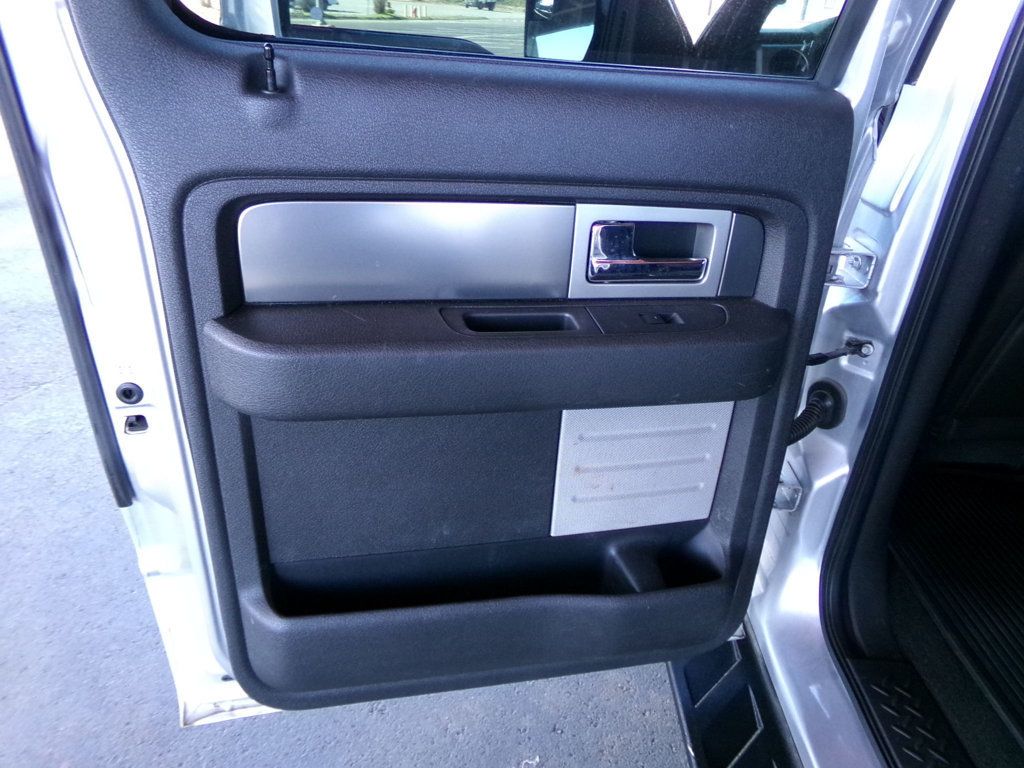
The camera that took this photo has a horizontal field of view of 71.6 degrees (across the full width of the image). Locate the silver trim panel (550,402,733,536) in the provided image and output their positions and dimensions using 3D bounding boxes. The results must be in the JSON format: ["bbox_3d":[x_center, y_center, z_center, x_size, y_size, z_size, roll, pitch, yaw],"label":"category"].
[{"bbox_3d":[0.167,0.109,0.910,0.226,0.175,0.018,-3,25,-16],"label":"silver trim panel"}]

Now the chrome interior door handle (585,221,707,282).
[{"bbox_3d":[0.153,-0.146,0.789,0.130,0.060,0.032,-3,25,-16],"label":"chrome interior door handle"}]

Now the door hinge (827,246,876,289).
[{"bbox_3d":[0.442,-0.152,0.930,0.056,0.046,0.045,1,28,-4],"label":"door hinge"}]

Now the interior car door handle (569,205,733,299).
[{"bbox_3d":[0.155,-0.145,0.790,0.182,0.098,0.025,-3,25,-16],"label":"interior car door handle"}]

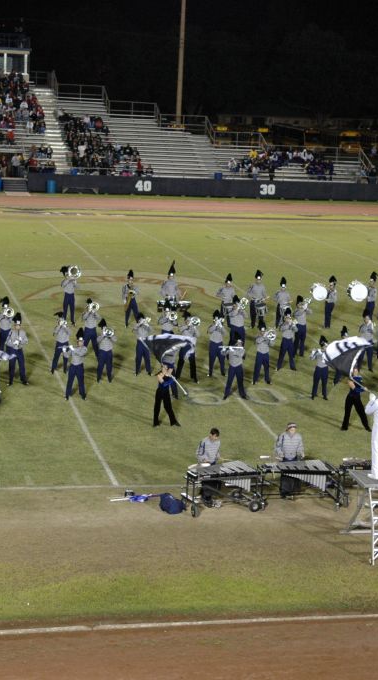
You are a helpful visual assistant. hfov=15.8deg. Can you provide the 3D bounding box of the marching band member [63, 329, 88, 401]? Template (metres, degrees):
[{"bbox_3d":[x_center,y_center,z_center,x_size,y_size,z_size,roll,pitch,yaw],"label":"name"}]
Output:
[{"bbox_3d":[-2.976,0.629,35.754,0.600,1.890,0.420,0,12,-13],"label":"marching band member"}]

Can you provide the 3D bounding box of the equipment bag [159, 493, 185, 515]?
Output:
[{"bbox_3d":[-0.321,3.300,27.590,0.490,0.330,0.380,-2,12,-23],"label":"equipment bag"}]

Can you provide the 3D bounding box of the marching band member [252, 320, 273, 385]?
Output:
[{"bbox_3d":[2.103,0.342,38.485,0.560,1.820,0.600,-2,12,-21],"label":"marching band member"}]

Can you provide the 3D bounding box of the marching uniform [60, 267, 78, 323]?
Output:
[{"bbox_3d":[-3.891,-1.451,44.882,0.580,1.930,0.550,0,12,-16],"label":"marching uniform"}]

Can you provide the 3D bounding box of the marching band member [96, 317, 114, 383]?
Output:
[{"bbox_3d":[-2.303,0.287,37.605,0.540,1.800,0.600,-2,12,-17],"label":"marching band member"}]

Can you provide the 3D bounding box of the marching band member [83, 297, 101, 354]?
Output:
[{"bbox_3d":[-2.805,-0.314,39.916,0.580,1.830,0.550,0,12,-13],"label":"marching band member"}]

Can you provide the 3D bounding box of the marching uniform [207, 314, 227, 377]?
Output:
[{"bbox_3d":[0.842,0.086,38.896,0.570,1.890,0.500,0,12,-13],"label":"marching uniform"}]

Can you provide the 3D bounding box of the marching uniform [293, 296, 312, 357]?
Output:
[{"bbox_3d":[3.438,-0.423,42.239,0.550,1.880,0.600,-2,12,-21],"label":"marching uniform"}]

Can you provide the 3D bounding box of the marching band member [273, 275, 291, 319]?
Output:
[{"bbox_3d":[3.206,-1.319,46.756,0.560,1.780,0.460,0,12,-13],"label":"marching band member"}]

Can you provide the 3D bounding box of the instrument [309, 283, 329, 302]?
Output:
[{"bbox_3d":[4.423,-1.598,46.640,0.540,0.540,0.380,0,12,-13],"label":"instrument"}]

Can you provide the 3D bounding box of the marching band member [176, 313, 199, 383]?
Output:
[{"bbox_3d":[-0.037,0.211,38.117,0.620,1.950,0.580,-1,12,-21],"label":"marching band member"}]

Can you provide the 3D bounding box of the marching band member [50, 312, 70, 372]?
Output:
[{"bbox_3d":[-3.573,0.076,38.244,0.560,1.770,0.520,-1,12,-19],"label":"marching band member"}]

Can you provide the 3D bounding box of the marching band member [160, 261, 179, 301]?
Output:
[{"bbox_3d":[-0.598,-1.526,45.342,0.600,2.190,0.500,0,12,-13],"label":"marching band member"}]

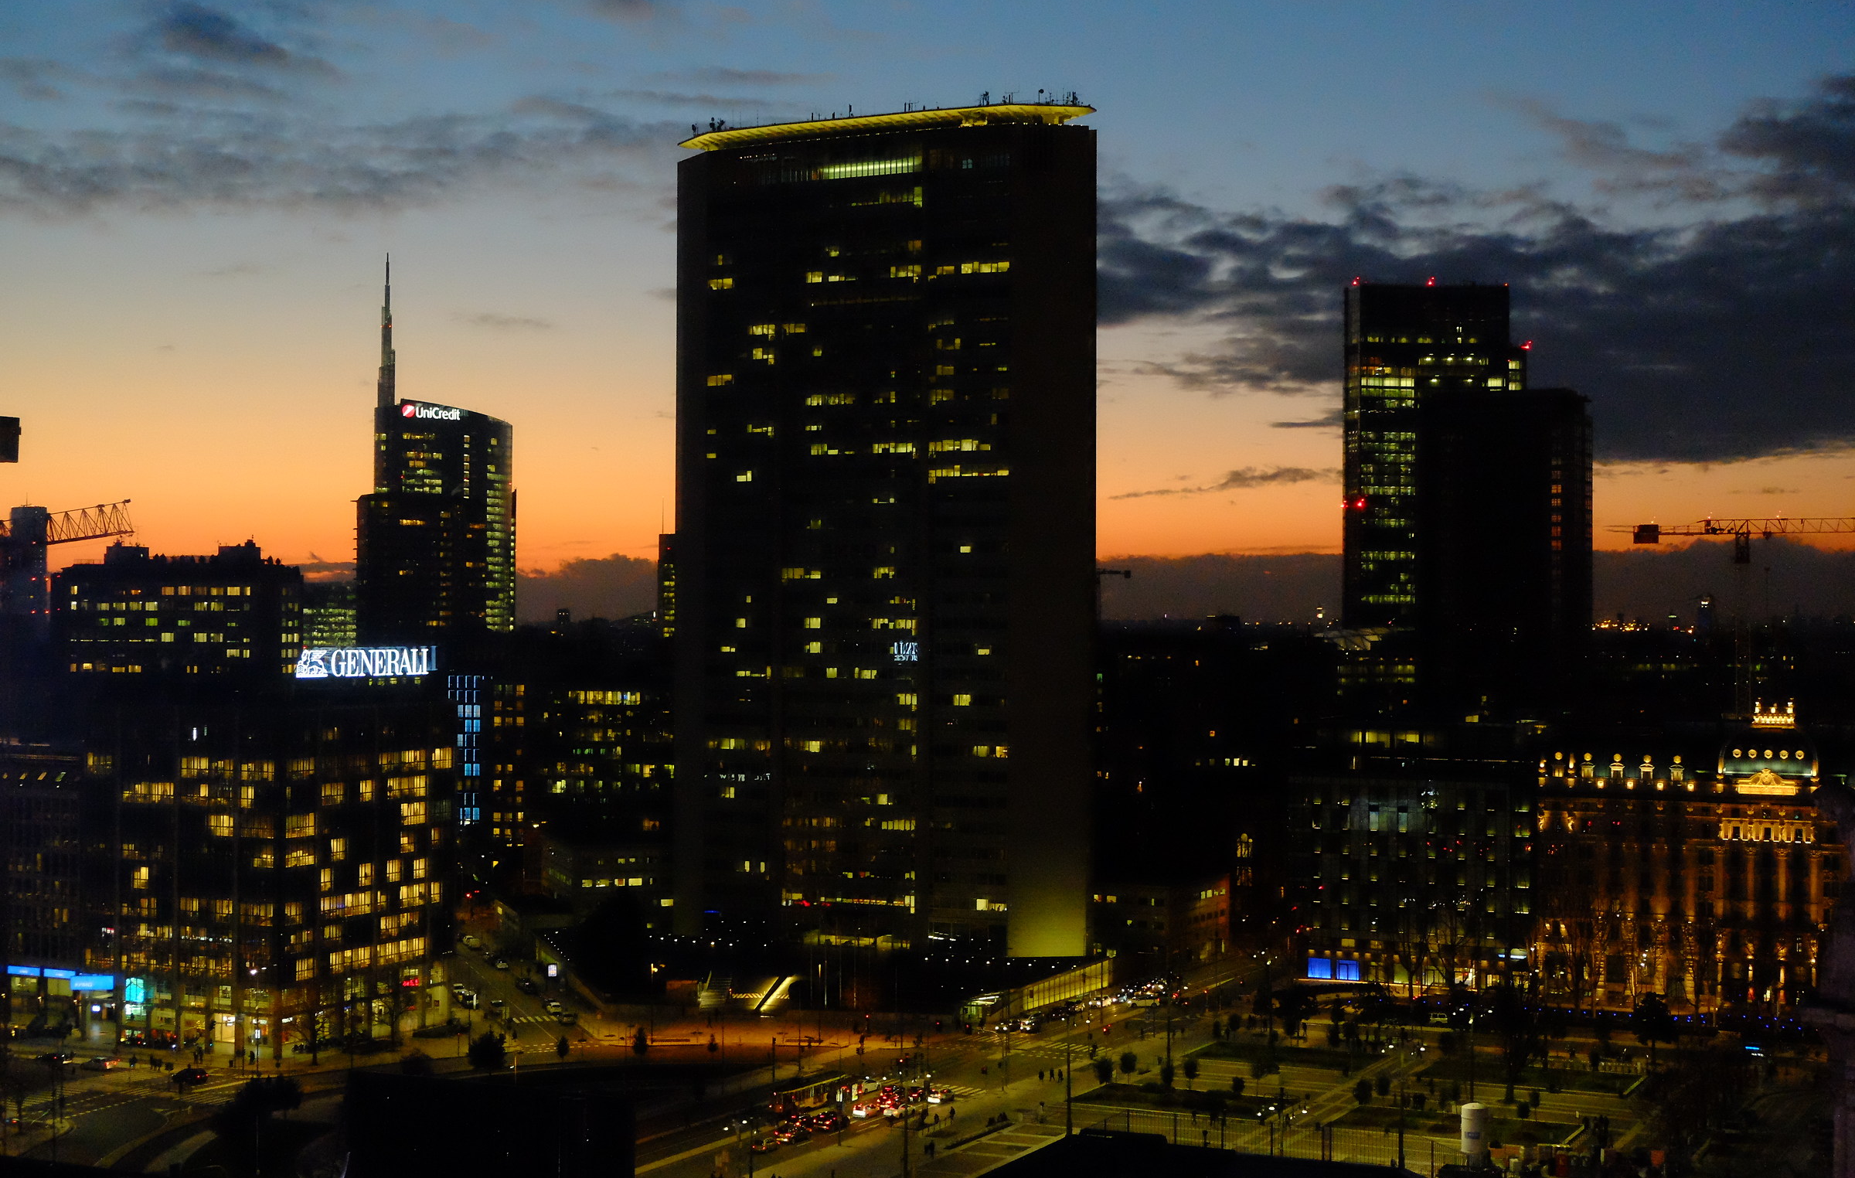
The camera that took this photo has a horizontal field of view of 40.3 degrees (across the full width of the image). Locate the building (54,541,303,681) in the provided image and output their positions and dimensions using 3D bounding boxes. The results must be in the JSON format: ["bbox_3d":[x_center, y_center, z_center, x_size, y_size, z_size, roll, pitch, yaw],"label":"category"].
[{"bbox_3d":[-176.000,24.420,597.000,53.000,68.000,25.000,0,0,0],"label":"building"}]

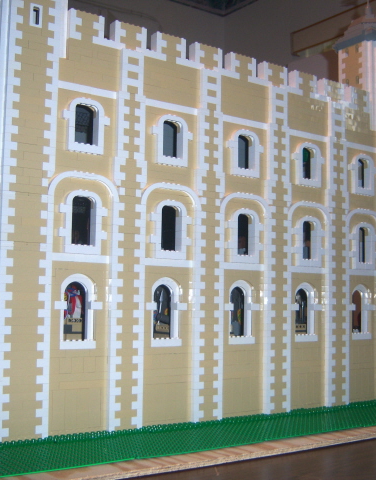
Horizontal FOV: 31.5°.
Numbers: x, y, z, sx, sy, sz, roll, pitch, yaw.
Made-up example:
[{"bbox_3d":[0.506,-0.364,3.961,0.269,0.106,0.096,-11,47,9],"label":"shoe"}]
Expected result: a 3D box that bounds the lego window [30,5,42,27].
[{"bbox_3d":[-0.183,-0.268,0.798,0.016,0.029,0.008,4,-6,-34],"label":"lego window"}]

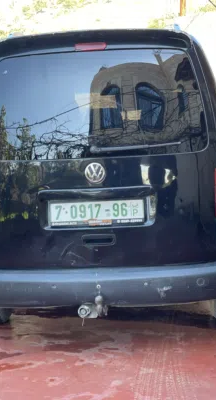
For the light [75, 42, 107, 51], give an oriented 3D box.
[{"bbox_3d":[-0.095,-0.836,4.022,0.180,0.048,0.045,-2,8,4],"label":"light"}]

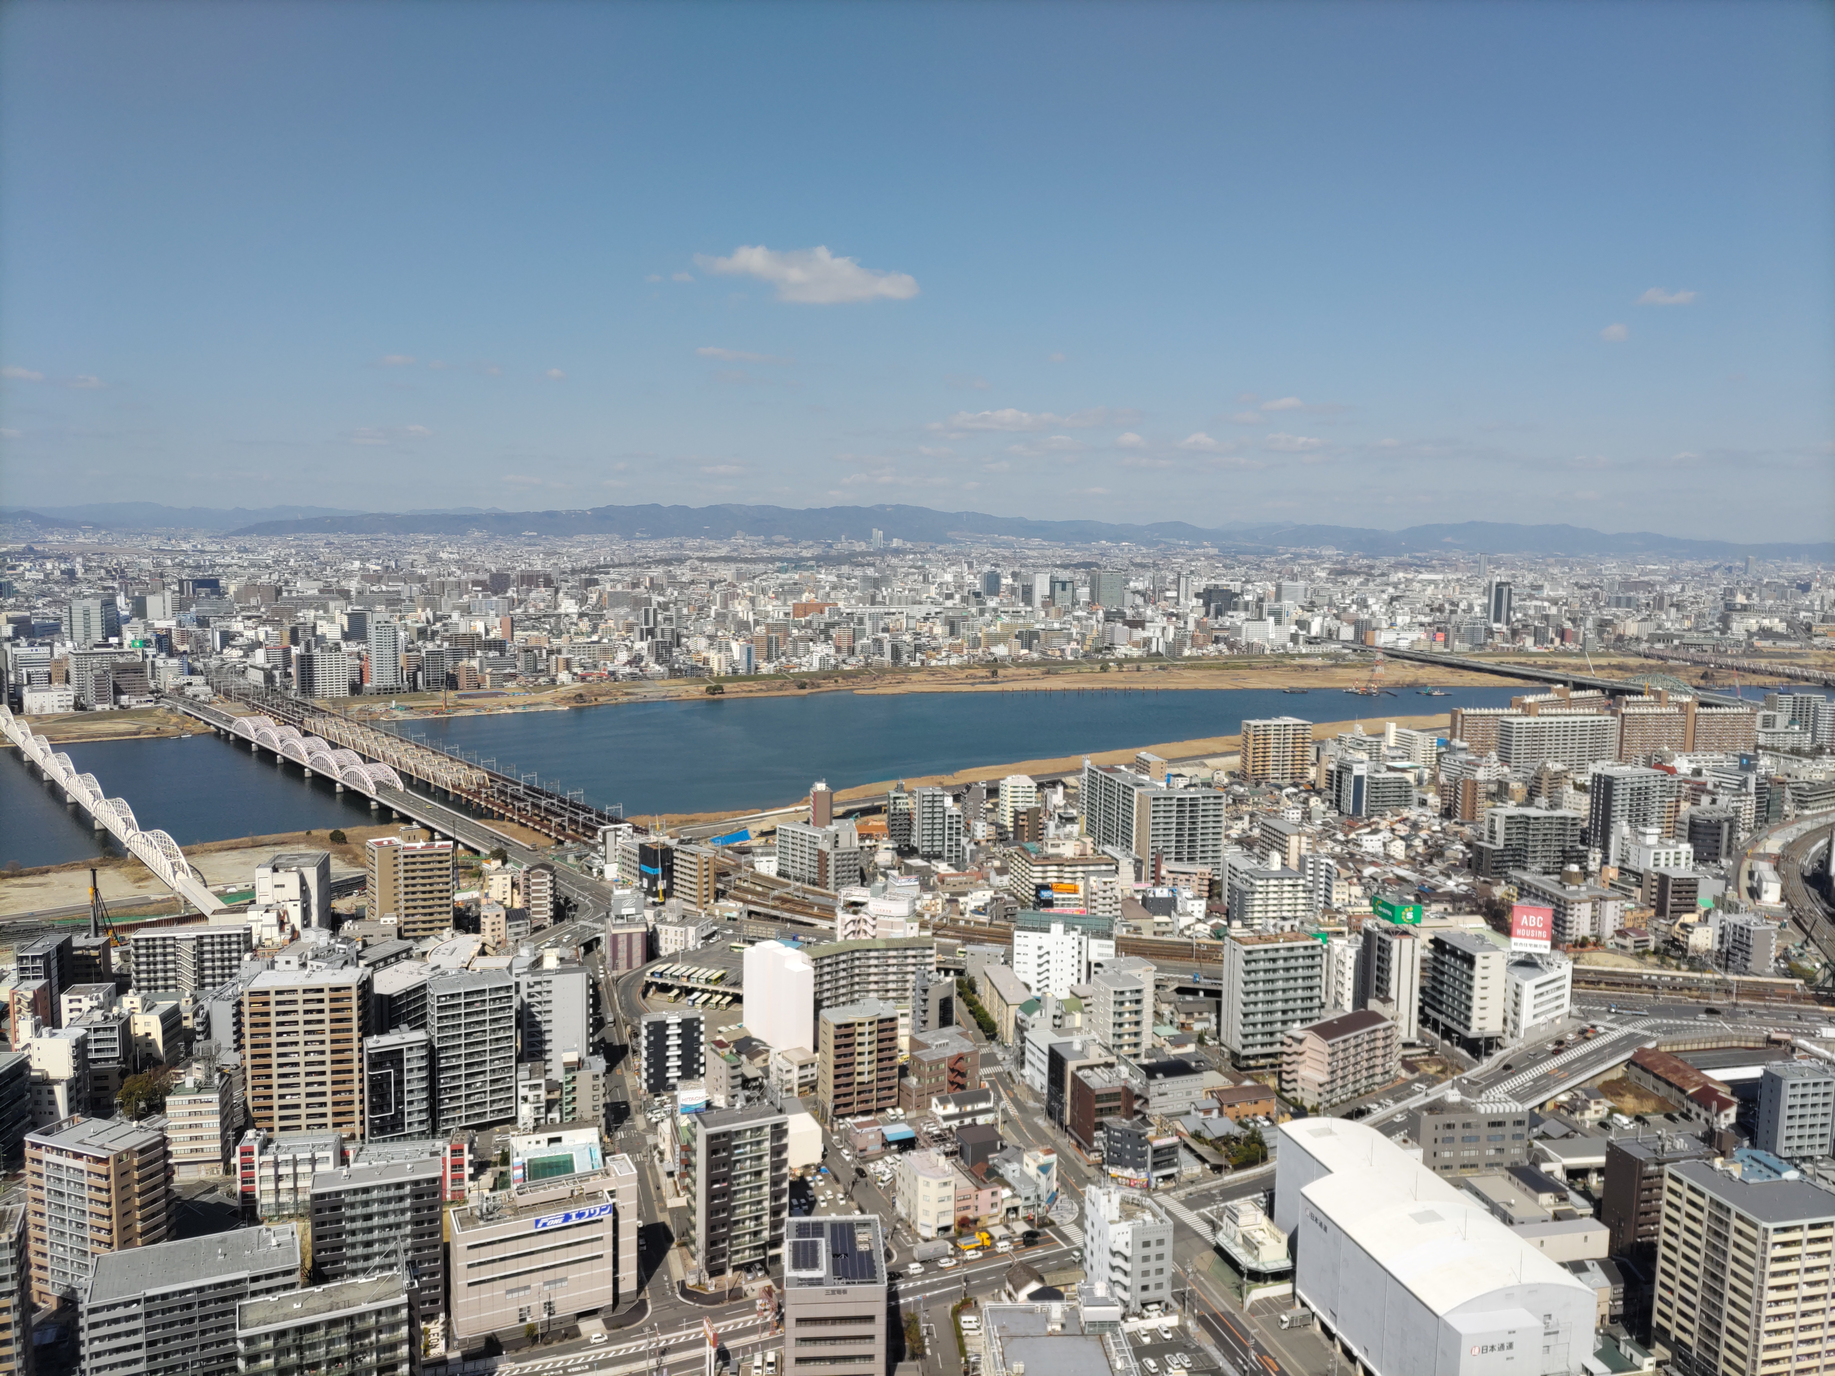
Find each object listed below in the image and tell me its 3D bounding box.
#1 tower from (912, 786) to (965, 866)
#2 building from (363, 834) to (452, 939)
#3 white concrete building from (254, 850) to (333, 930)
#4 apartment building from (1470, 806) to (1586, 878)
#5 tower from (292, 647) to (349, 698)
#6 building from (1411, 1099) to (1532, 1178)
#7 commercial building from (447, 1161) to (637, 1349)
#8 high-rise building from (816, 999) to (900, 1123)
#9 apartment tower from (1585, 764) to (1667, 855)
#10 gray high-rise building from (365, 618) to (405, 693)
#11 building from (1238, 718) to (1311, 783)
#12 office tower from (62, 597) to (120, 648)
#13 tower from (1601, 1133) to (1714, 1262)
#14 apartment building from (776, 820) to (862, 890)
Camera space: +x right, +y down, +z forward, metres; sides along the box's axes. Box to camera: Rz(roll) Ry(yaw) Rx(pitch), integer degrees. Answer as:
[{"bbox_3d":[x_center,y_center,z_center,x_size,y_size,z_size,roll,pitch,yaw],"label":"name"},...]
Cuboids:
[{"bbox_3d":[10.430,70.160,698.870,18.190,34.610,27.830,-1,7,-13],"label":"tower"},{"bbox_3d":[-206.550,80.990,561.930,31.610,36.080,24.850,-2,7,-23],"label":"building"},{"bbox_3d":[-248.040,87.360,550.890,22.300,36.000,29.000,0,6,-10],"label":"white concrete building"},{"bbox_3d":[305.320,77.940,687.460,45.420,31.510,23.060,0,6,-10],"label":"apartment building"},{"bbox_3d":[-566.900,-11.420,1312.800,44.530,41.920,14.910,-2,7,-27],"label":"tower"},{"bbox_3d":[149.660,123.060,378.790,31.300,18.000,12.500,0,6,-8],"label":"building"},{"bbox_3d":[-81.030,121.640,299.130,37.000,29.500,13.000,-2,7,-25],"label":"commercial building"},{"bbox_3d":[-17.520,110.410,407.260,20.600,30.500,12.000,-2,7,-24],"label":"high-rise building"},{"bbox_3d":[375.490,67.560,729.750,33.250,45.140,14.820,-1,7,-16],"label":"apartment tower"},{"bbox_3d":[-528.980,-29.990,1370.940,27.220,76.100,23.570,-3,7,-33],"label":"gray high-rise building"},{"bbox_3d":[249.700,44.140,959.530,42.280,42.500,19.970,0,6,-8],"label":"building"},{"bbox_3d":[-996.810,-69.410,1662.760,41.000,75.000,46.000,0,6,-12],"label":"office tower"},{"bbox_3d":[175.030,120.360,324.460,21.730,27.000,10.350,0,6,-12],"label":"tower"},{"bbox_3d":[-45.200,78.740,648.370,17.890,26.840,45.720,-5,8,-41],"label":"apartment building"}]

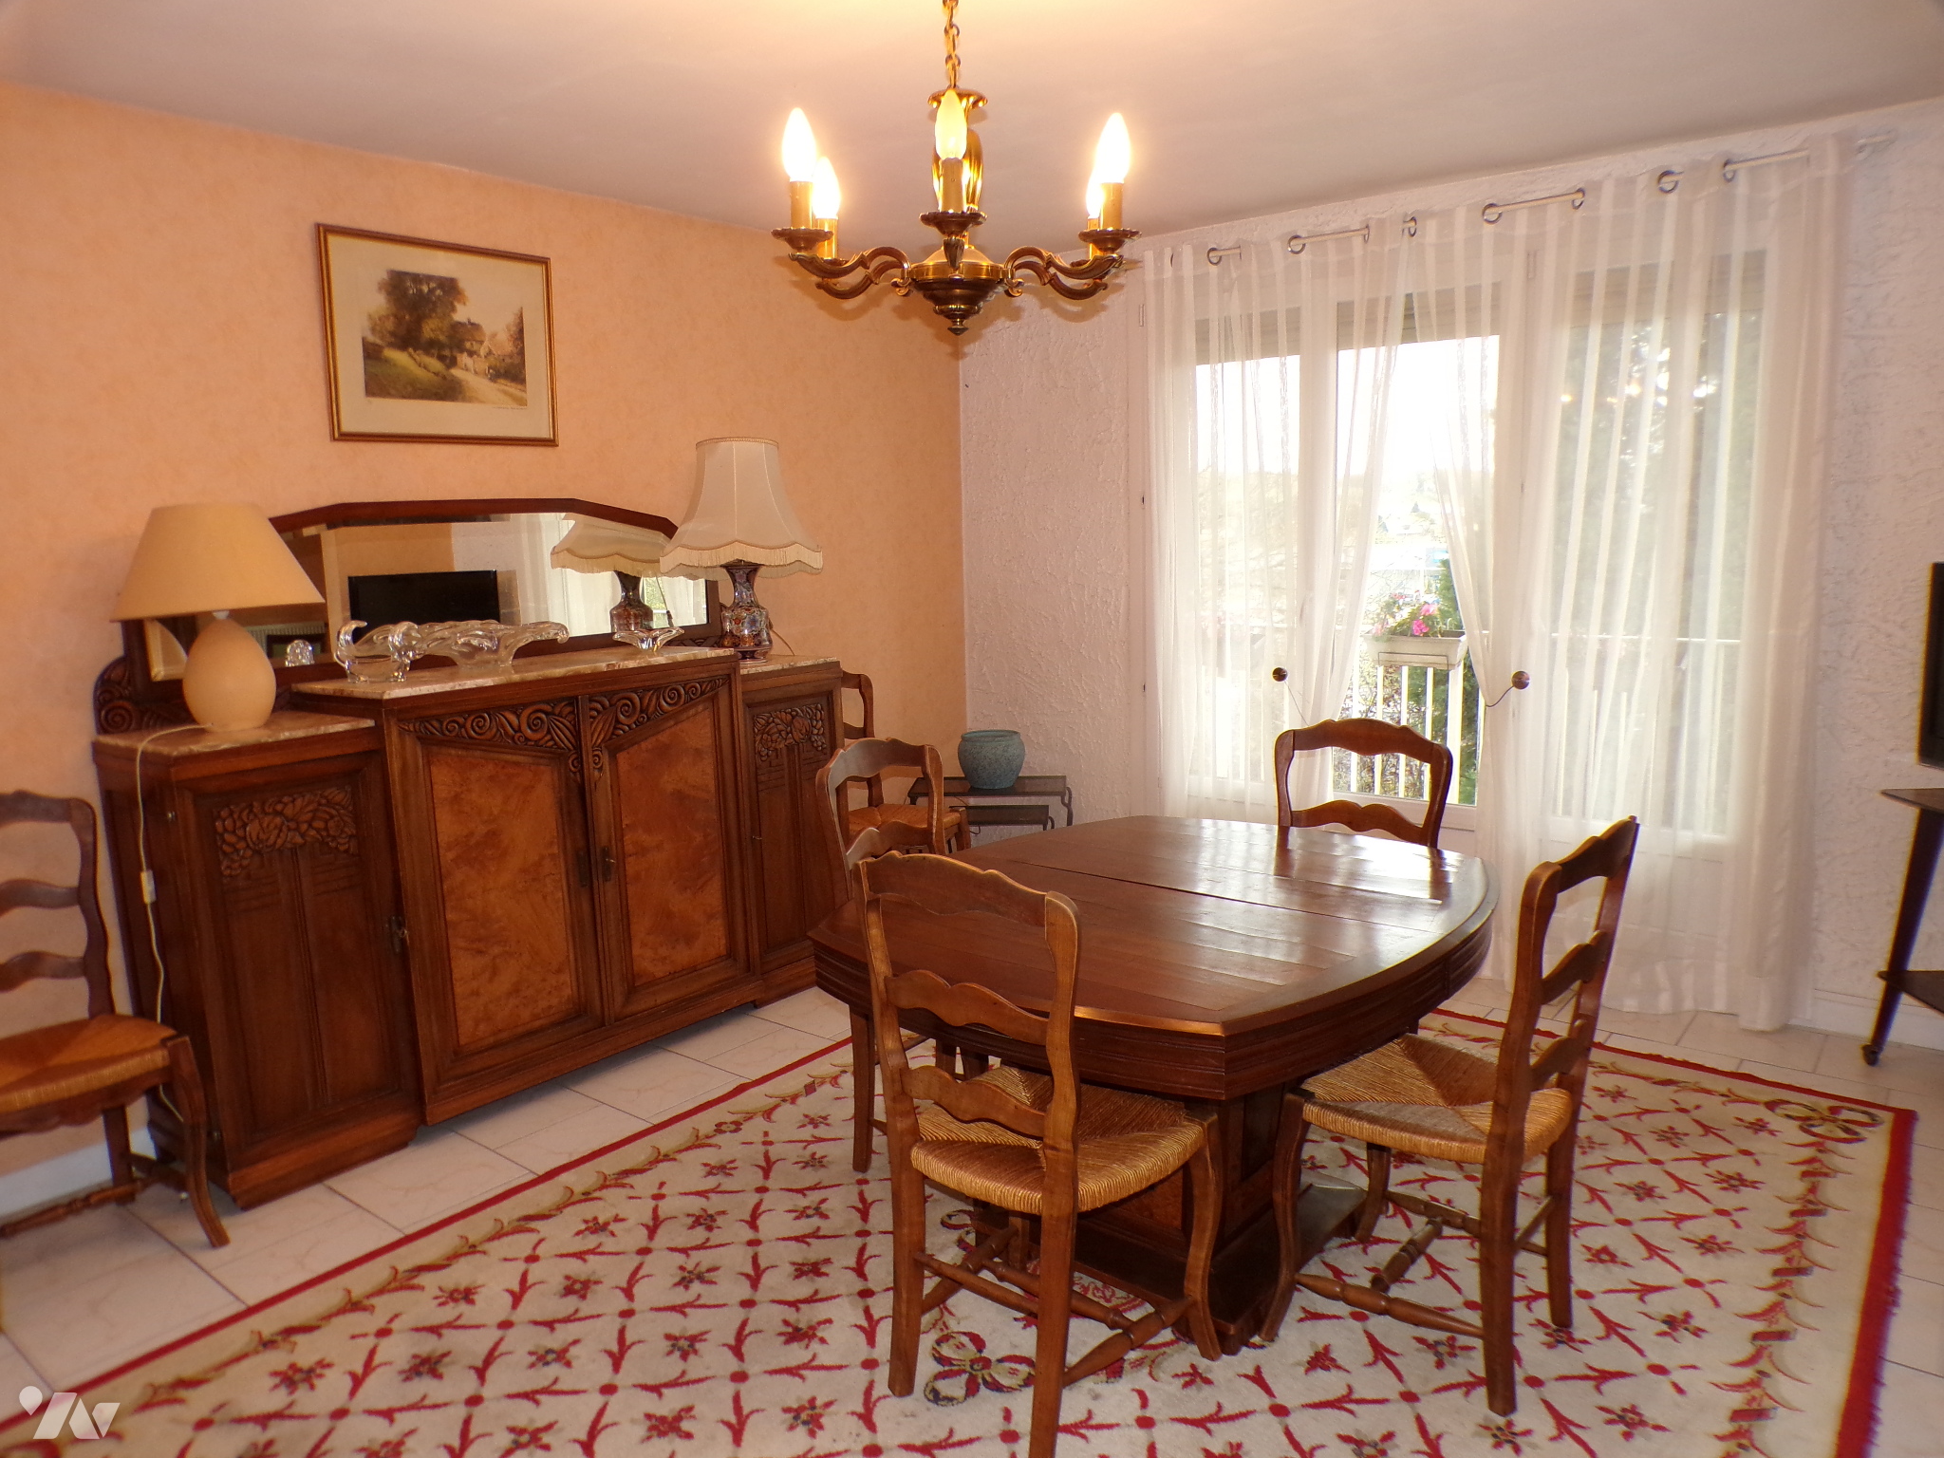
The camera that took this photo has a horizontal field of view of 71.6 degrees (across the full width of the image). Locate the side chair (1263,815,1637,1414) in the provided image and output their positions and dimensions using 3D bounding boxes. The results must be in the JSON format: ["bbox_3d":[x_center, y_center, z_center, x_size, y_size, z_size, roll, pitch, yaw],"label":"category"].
[{"bbox_3d":[0.846,0.631,2.432,0.500,0.985,0.470,7,12,41],"label":"side chair"}]

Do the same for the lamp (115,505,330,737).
[{"bbox_3d":[-1.790,-0.260,3.204,0.445,0.515,0.445,6,12,39],"label":"lamp"}]

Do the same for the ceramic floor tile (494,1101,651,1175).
[{"bbox_3d":[-0.945,1.034,3.335,0.333,0.010,0.333,6,12,39],"label":"ceramic floor tile"}]

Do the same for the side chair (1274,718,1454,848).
[{"bbox_3d":[0.824,0.514,3.170,0.470,0.985,0.500,5,11,35],"label":"side chair"}]

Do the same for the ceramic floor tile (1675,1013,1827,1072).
[{"bbox_3d":[2.205,0.884,3.802,0.333,0.010,0.333,6,12,39],"label":"ceramic floor tile"}]

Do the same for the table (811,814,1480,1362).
[{"bbox_3d":[0.395,0.702,2.815,1.130,0.745,1.325,6,12,39],"label":"table"}]

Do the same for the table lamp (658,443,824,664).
[{"bbox_3d":[-0.761,-0.574,4.425,0.530,0.700,0.530,-1,9,0],"label":"table lamp"}]

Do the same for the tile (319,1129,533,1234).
[{"bbox_3d":[-1.278,1.066,3.182,0.333,0.010,0.333,6,12,39],"label":"tile"}]

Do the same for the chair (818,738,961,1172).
[{"bbox_3d":[-0.032,0.546,3.099,0.500,0.985,0.470,7,13,43],"label":"chair"}]

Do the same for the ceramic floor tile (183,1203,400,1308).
[{"bbox_3d":[-1.361,1.125,2.824,0.333,0.010,0.333,6,12,39],"label":"ceramic floor tile"}]

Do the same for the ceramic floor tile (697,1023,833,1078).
[{"bbox_3d":[-0.529,0.942,3.847,0.333,0.010,0.333,6,12,39],"label":"ceramic floor tile"}]

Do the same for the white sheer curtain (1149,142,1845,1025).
[{"bbox_3d":[1.468,-0.405,4.303,2.090,2.410,0.140,6,12,39],"label":"white sheer curtain"}]

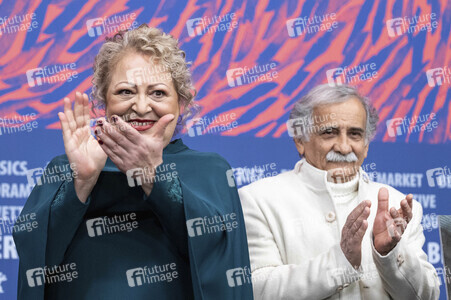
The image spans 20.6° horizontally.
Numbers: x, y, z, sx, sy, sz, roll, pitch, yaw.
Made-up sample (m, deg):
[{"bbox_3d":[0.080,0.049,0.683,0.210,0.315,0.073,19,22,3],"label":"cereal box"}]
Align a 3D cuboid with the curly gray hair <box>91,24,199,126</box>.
[{"bbox_3d":[-0.163,-0.151,2.510,0.212,0.205,0.215,2,-3,-3],"label":"curly gray hair"}]

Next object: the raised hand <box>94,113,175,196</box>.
[{"bbox_3d":[-0.157,0.003,2.230,0.125,0.170,0.070,-30,-6,-35],"label":"raised hand"}]

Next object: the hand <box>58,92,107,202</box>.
[{"bbox_3d":[-0.257,-0.004,2.240,0.090,0.190,0.060,-1,-4,-40],"label":"hand"}]

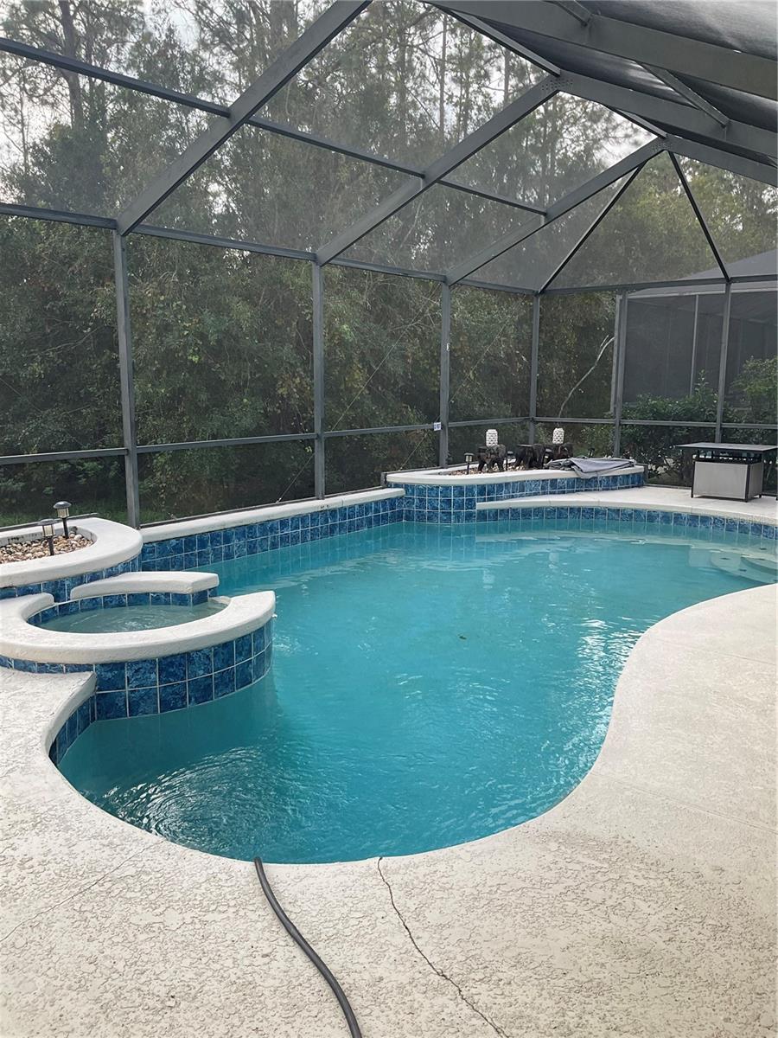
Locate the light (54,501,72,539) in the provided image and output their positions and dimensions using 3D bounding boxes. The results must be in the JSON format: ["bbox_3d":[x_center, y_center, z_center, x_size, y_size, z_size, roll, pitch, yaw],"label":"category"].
[{"bbox_3d":[-2.503,0.007,6.720,0.127,0.285,0.127,-4,10,-20],"label":"light"}]

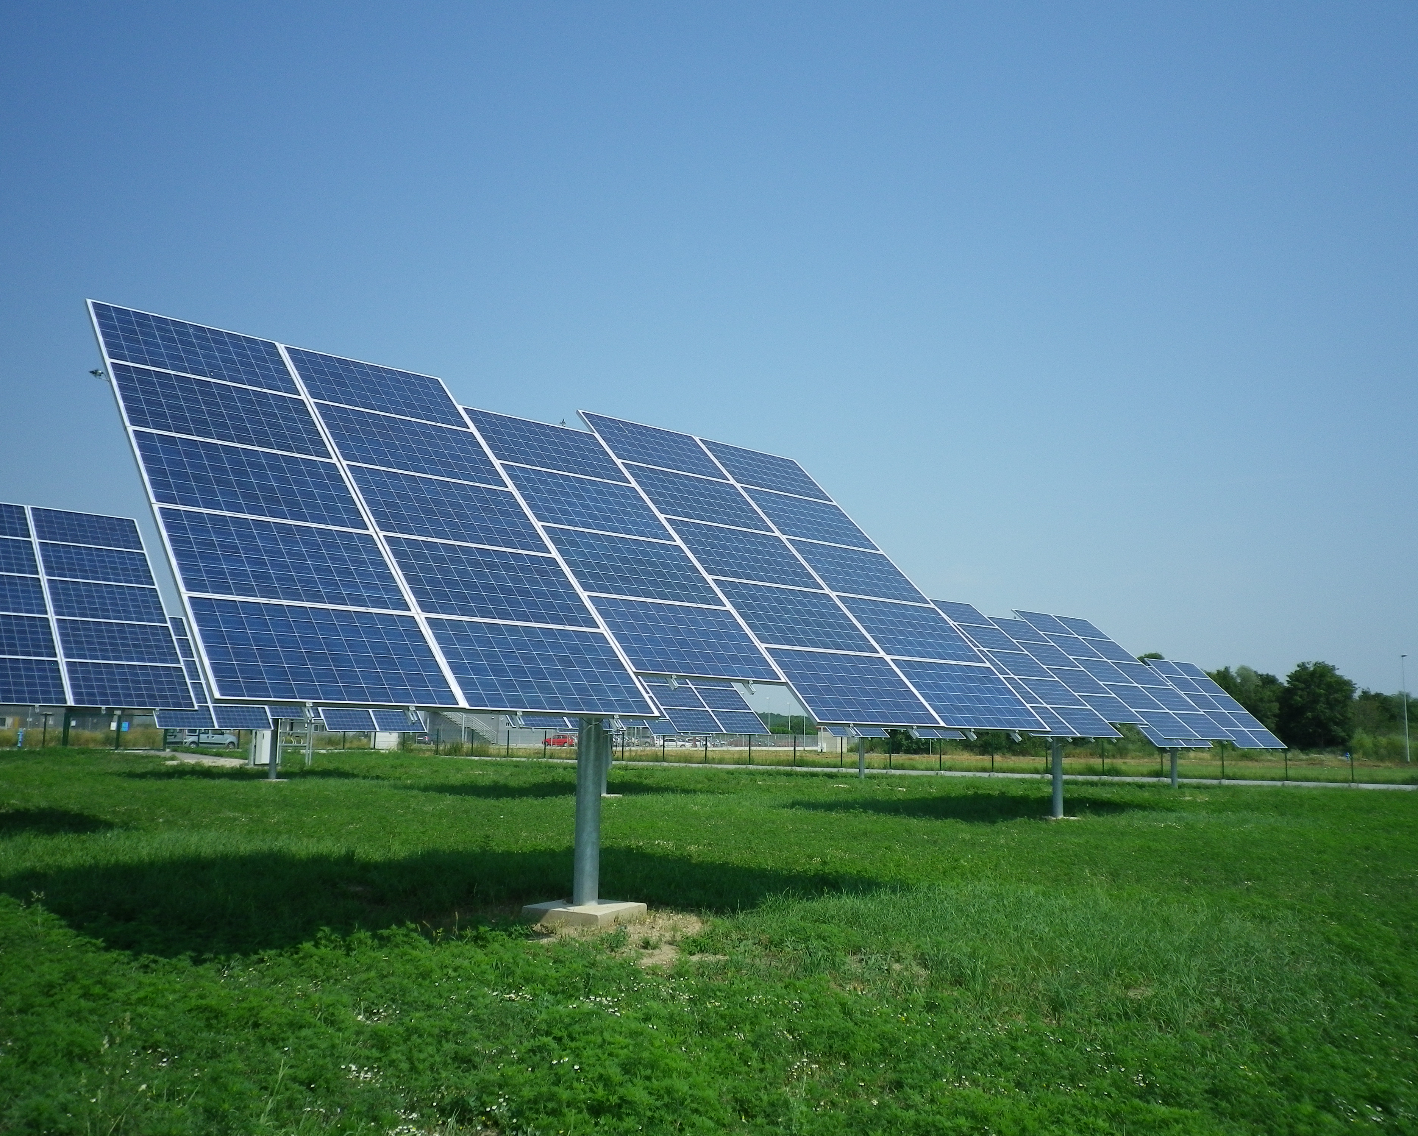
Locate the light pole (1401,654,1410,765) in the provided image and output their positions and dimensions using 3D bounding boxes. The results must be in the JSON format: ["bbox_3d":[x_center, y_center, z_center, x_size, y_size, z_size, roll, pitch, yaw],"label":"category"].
[{"bbox_3d":[77.392,15.723,136.000,0.550,12.020,0.350,1,-8,0],"label":"light pole"}]

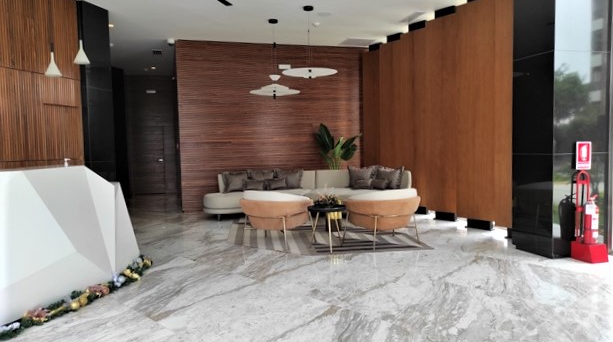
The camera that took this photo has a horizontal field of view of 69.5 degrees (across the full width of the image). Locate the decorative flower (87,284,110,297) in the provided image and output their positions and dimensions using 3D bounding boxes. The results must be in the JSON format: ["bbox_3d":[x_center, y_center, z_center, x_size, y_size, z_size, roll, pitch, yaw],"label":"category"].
[{"bbox_3d":[-1.973,1.134,4.194,0.130,0.100,0.180,0,4,19],"label":"decorative flower"}]

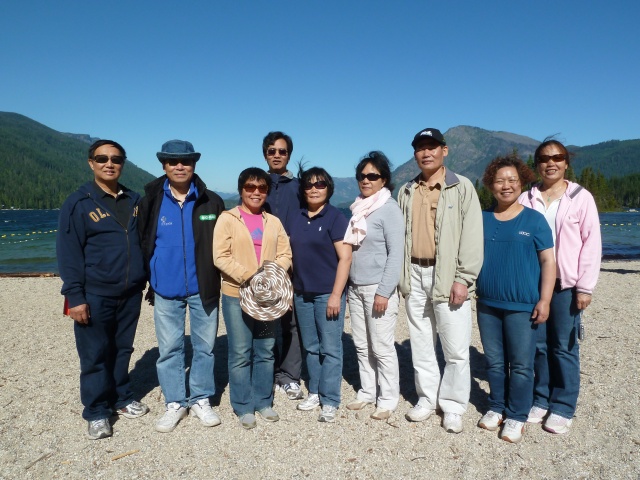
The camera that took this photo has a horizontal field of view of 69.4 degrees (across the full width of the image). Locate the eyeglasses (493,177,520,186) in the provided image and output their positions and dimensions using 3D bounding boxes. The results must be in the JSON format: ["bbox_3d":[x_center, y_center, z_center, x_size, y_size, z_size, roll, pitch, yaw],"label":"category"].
[{"bbox_3d":[1.045,-0.327,2.583,0.142,0.045,0.140,2,4,24],"label":"eyeglasses"}]

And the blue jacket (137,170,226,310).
[{"bbox_3d":[-0.806,0.003,2.690,0.490,0.750,0.300,-1,4,-15],"label":"blue jacket"}]

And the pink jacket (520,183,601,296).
[{"bbox_3d":[1.404,-0.015,2.756,0.480,0.640,0.290,3,5,33],"label":"pink jacket"}]

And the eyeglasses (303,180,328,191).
[{"bbox_3d":[-0.028,-0.337,2.853,0.145,0.048,0.145,1,4,9],"label":"eyeglasses"}]

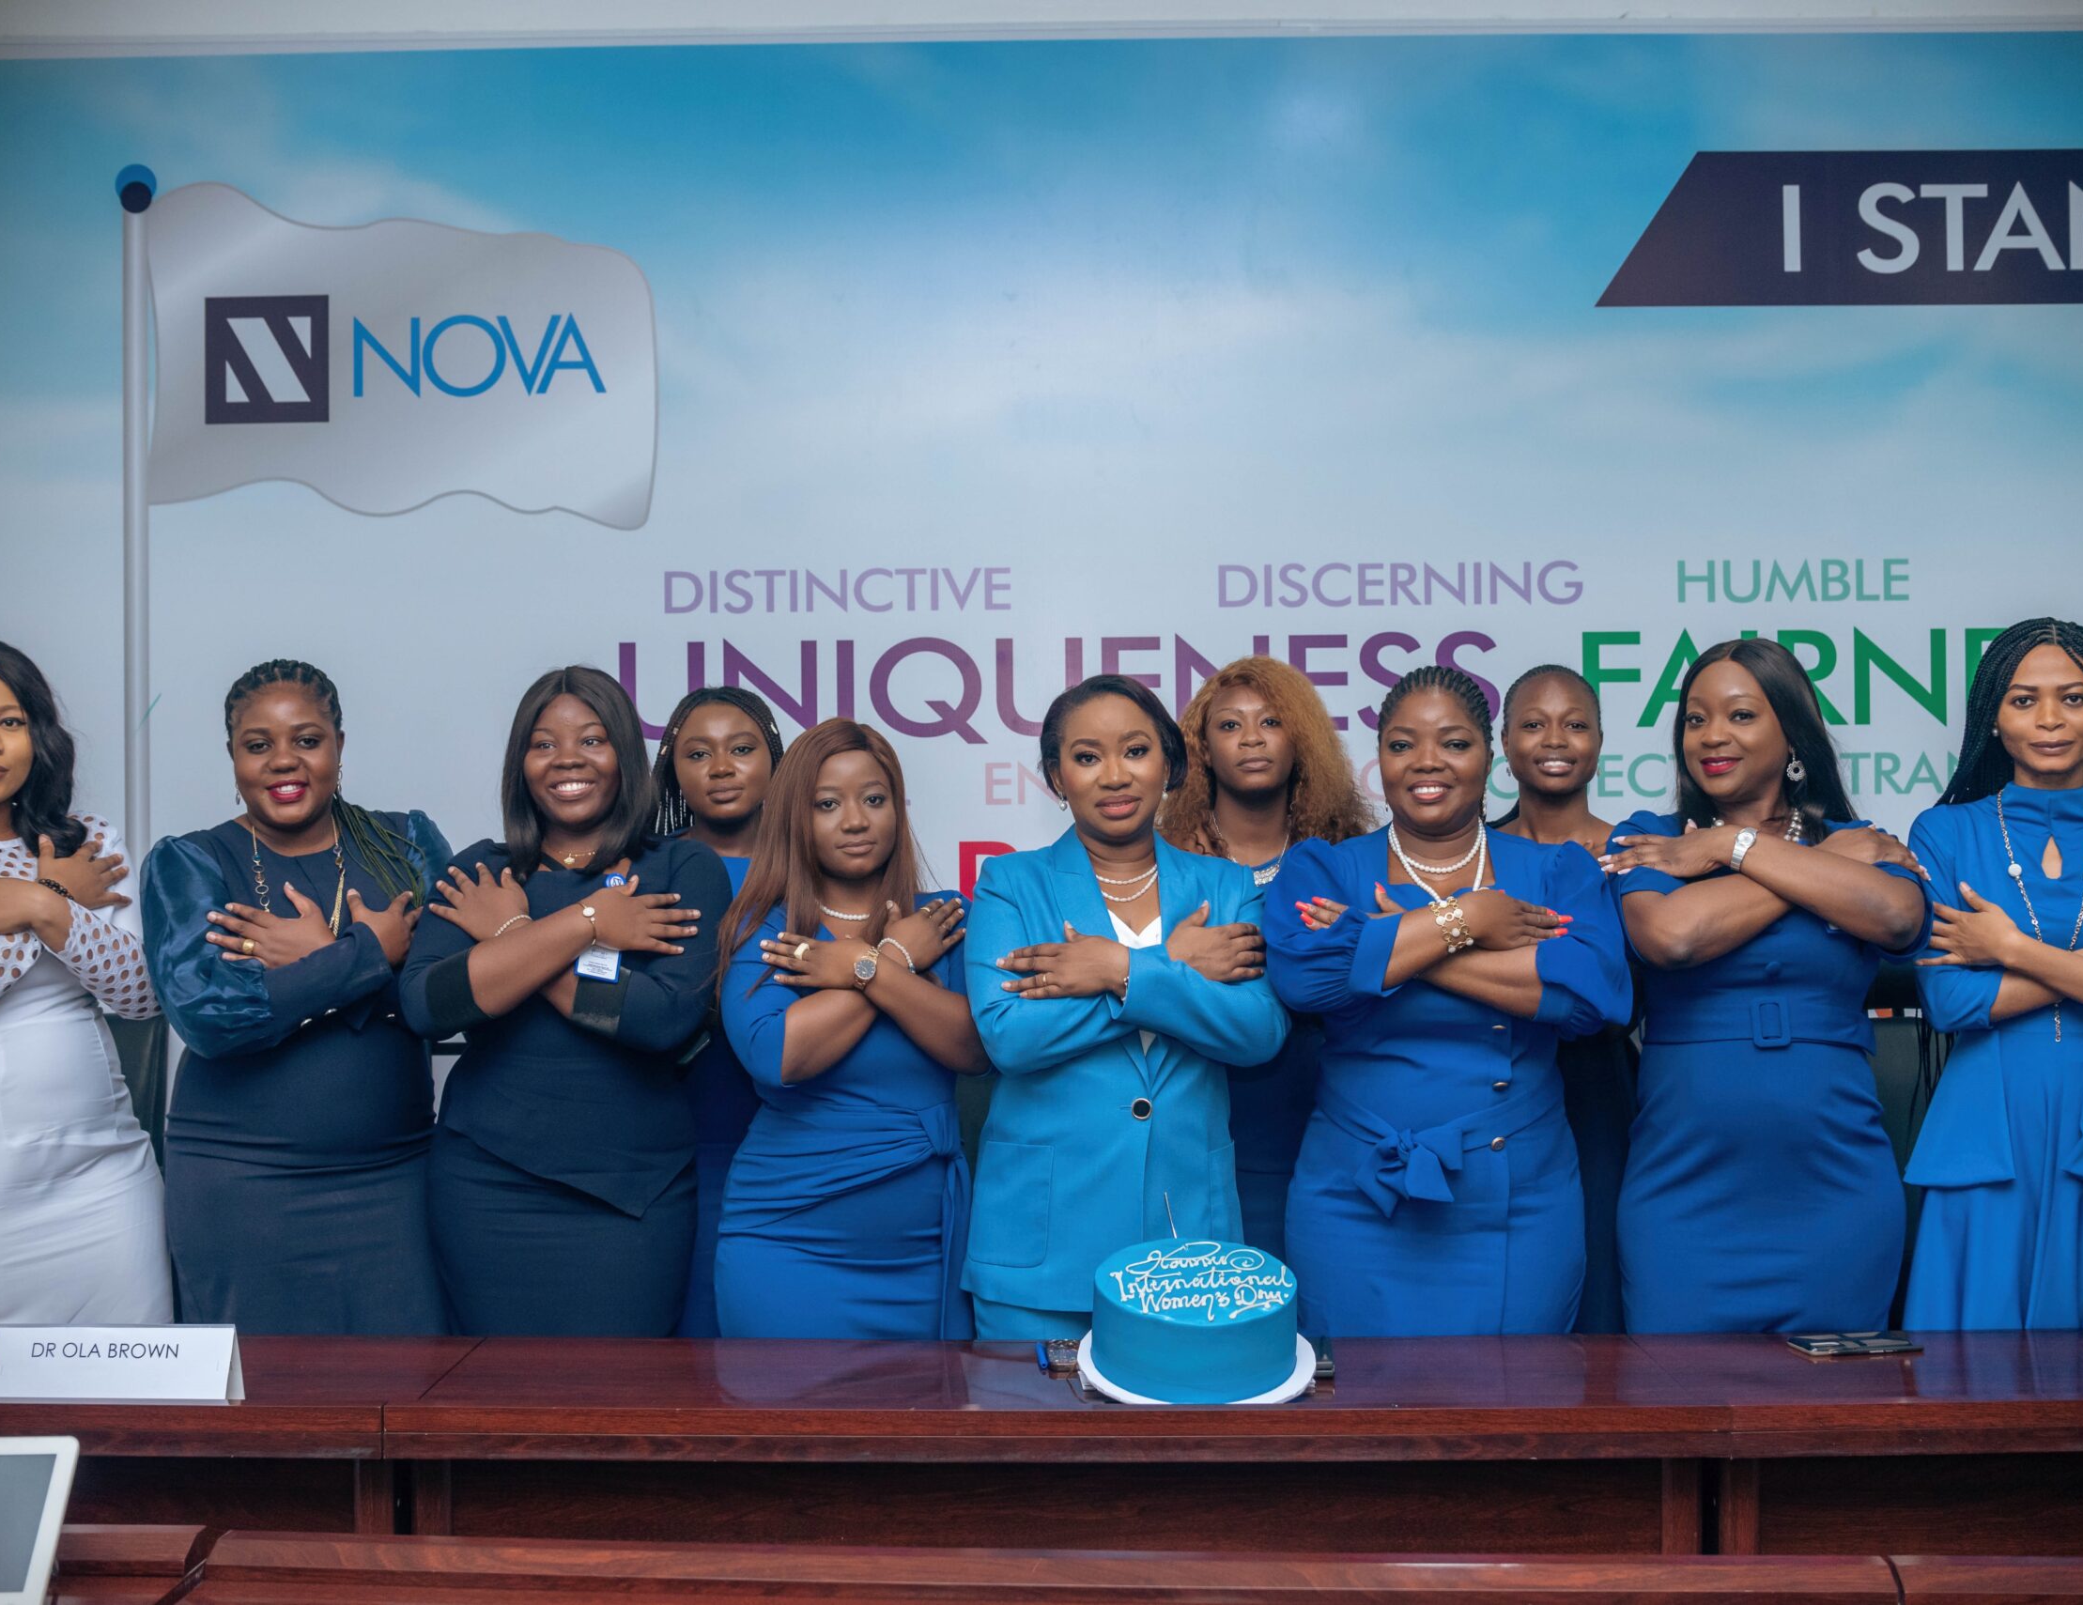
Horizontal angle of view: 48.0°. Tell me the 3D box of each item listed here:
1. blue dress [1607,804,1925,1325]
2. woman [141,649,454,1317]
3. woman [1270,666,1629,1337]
[{"bbox_3d":[1.037,0.490,3.338,0.440,0.951,0.330,0,1,7],"label":"blue dress"},{"bbox_3d":[-1.065,0.640,3.340,0.450,1.685,0.360,0,0,-20],"label":"woman"},{"bbox_3d":[0.576,0.636,3.320,0.500,1.659,0.340,0,1,6],"label":"woman"}]

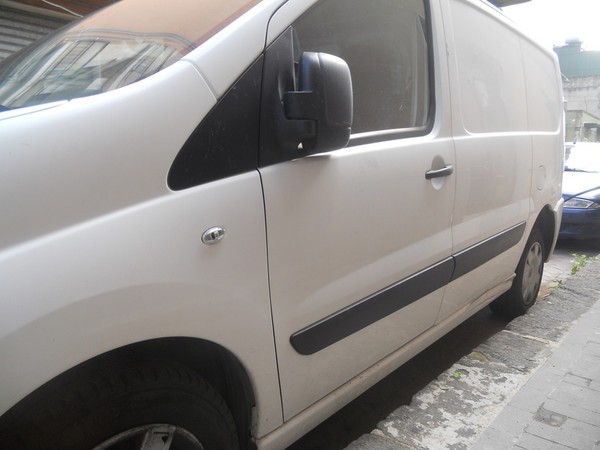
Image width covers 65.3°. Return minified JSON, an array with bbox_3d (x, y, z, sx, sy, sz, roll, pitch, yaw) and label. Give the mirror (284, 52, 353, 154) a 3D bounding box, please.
[{"bbox_3d":[0.027,-0.308,1.192,0.210,0.245,0.135,6,10,35],"label":"mirror"}]

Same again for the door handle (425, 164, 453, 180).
[{"bbox_3d":[0.530,-0.201,1.799,0.045,0.036,0.188,7,17,41],"label":"door handle"}]

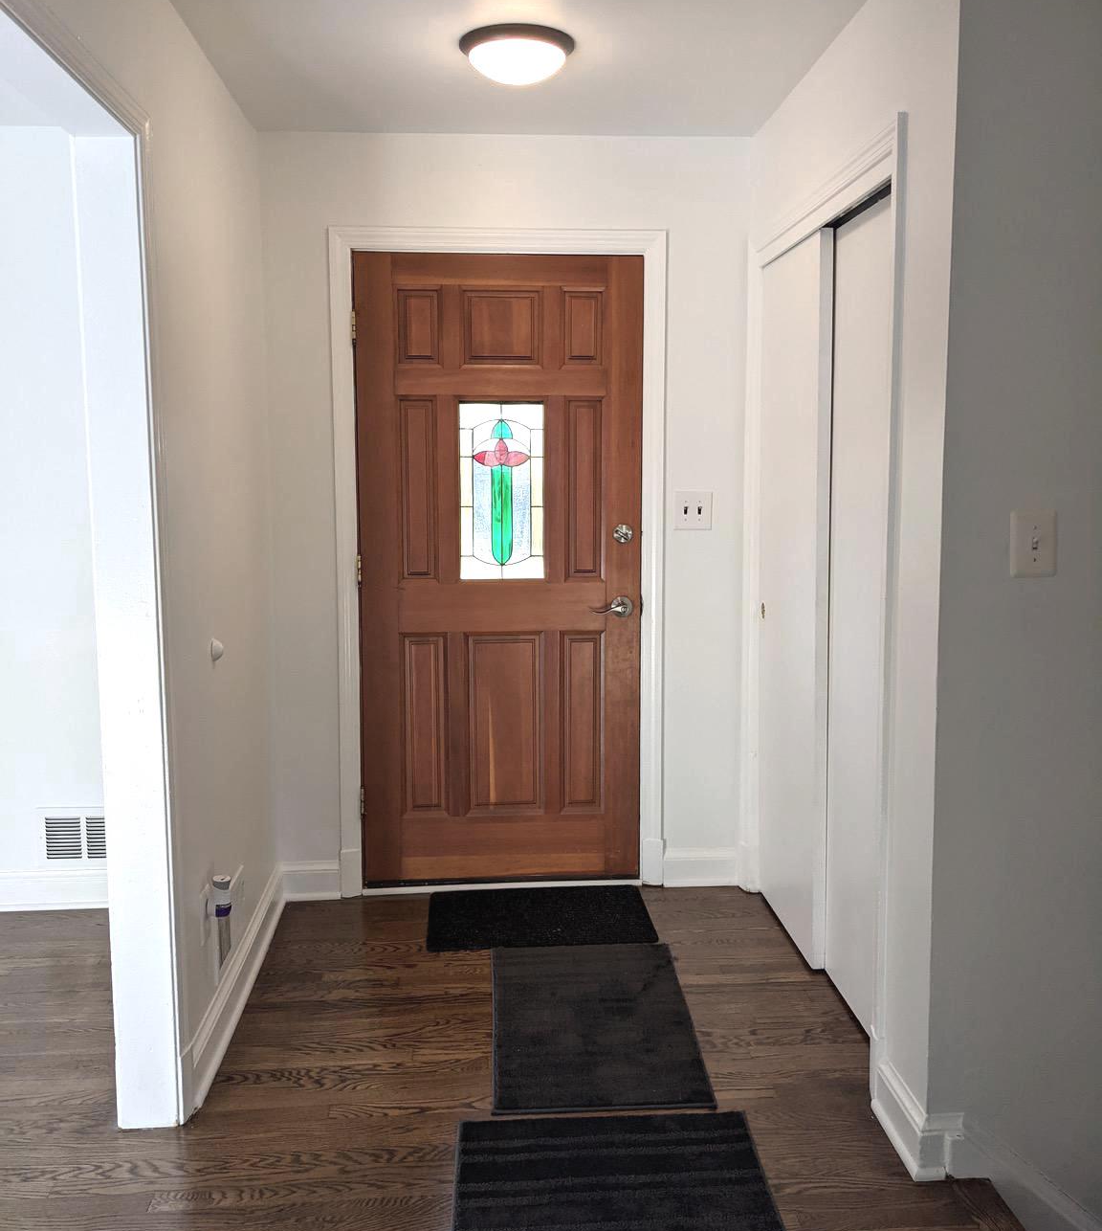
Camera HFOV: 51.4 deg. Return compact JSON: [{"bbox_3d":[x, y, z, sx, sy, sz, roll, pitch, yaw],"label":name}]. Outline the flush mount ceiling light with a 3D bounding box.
[{"bbox_3d":[-0.083,-1.357,2.828,0.285,0.098,0.285,-1,6,-5],"label":"flush mount ceiling light"}]

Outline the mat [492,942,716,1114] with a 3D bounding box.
[{"bbox_3d":[0.102,1.004,2.877,0.495,0.011,0.880,0,6,-2],"label":"mat"}]

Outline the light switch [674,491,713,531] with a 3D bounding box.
[{"bbox_3d":[0.460,-0.337,3.692,0.124,0.126,0.015,-1,6,-5],"label":"light switch"}]

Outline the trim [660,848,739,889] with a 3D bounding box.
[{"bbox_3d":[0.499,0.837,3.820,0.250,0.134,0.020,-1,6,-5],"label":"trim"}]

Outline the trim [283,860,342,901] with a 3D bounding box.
[{"bbox_3d":[-0.774,0.855,3.719,0.178,0.128,0.020,-1,6,-5],"label":"trim"}]

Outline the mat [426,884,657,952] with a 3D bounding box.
[{"bbox_3d":[-0.033,0.931,3.542,0.676,0.011,0.475,-1,6,-5],"label":"mat"}]

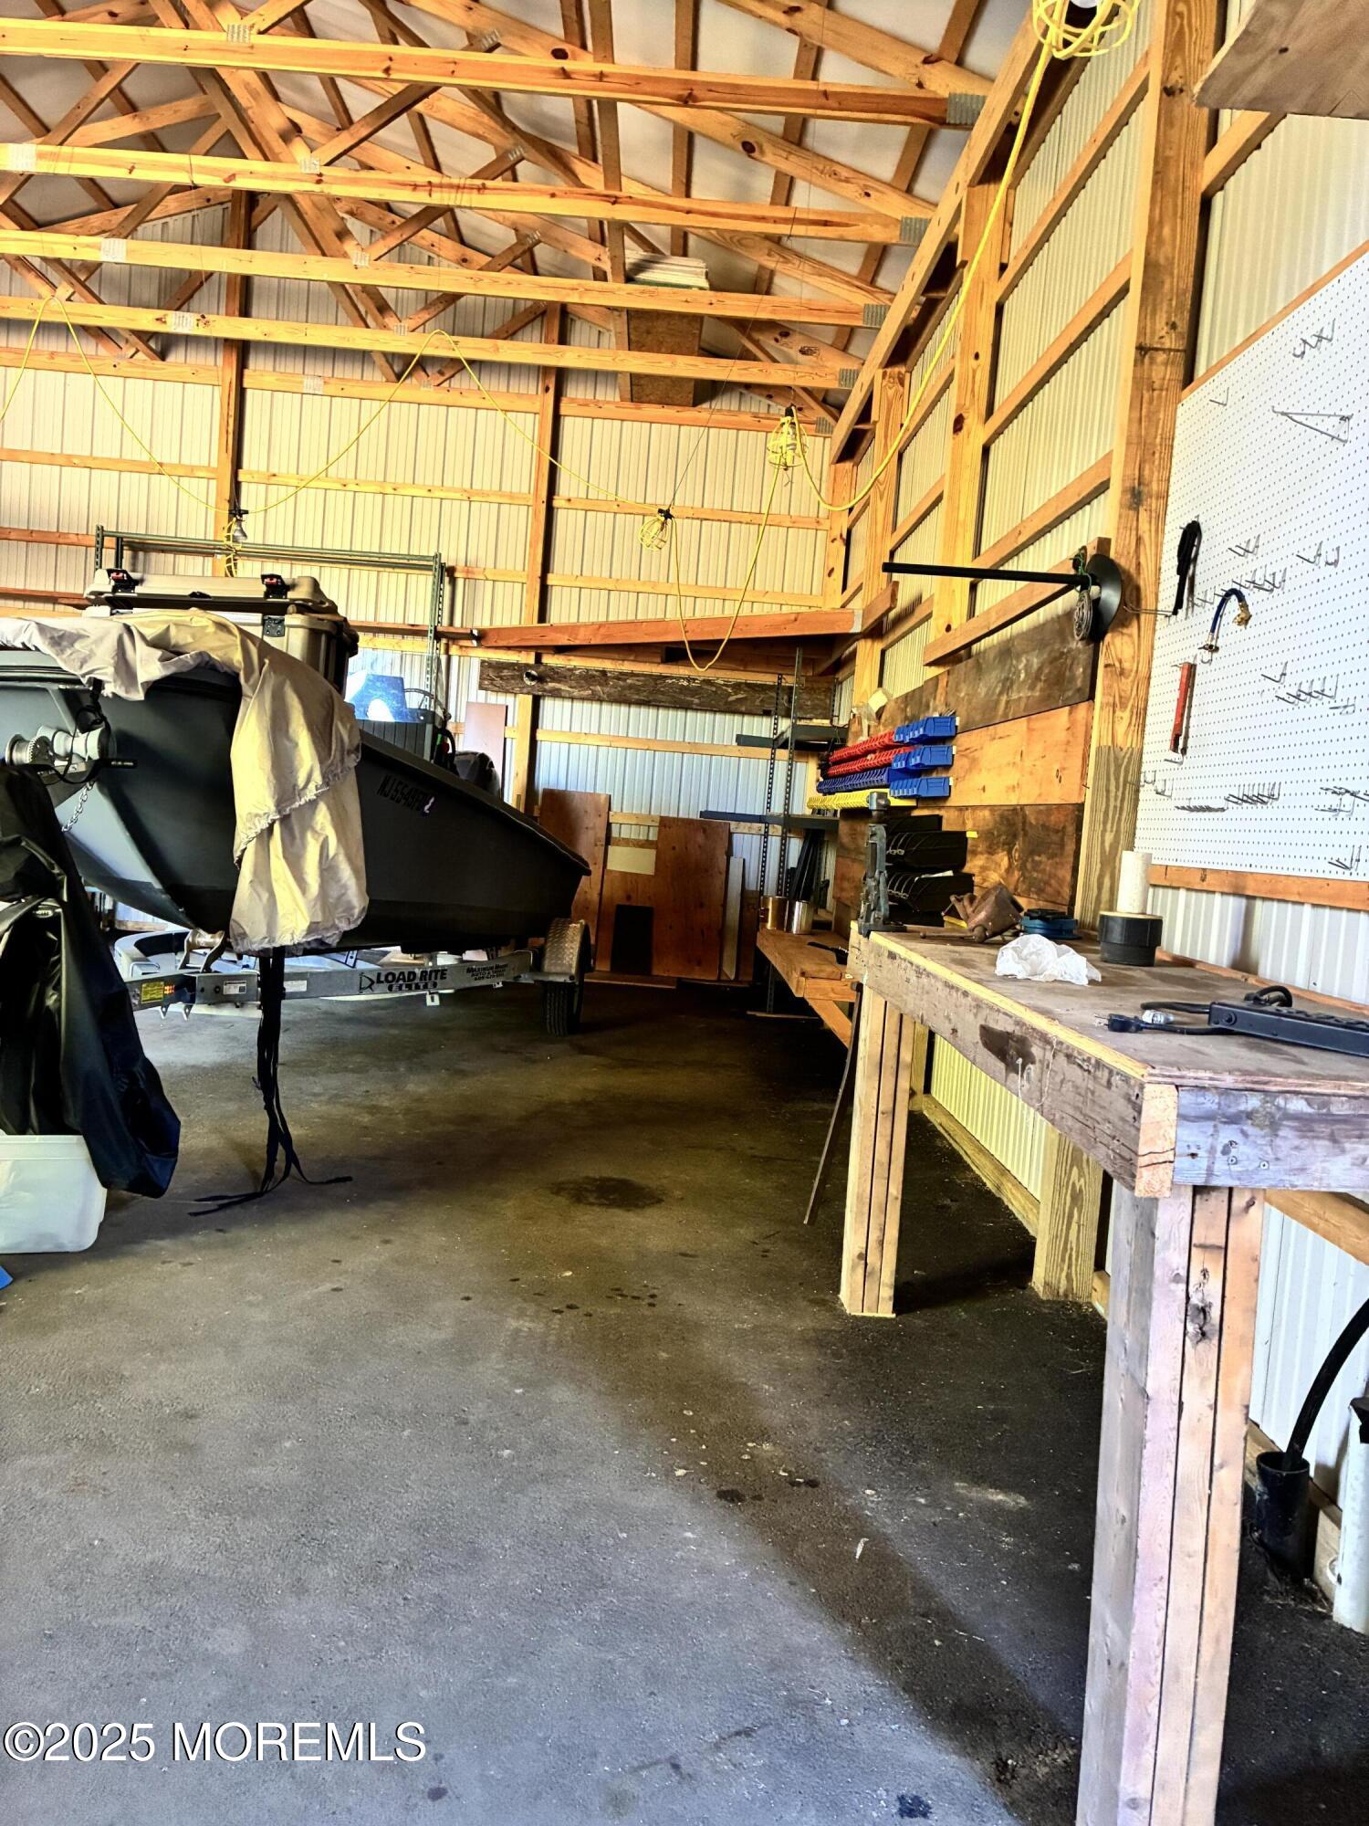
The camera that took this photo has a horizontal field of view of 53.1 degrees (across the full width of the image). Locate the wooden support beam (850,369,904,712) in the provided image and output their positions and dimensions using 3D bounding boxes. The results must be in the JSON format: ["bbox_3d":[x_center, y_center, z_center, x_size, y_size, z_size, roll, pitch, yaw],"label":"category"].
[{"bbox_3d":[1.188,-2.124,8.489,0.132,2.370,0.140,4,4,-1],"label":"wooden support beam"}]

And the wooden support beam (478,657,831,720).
[{"bbox_3d":[-0.218,-1.764,10.830,2.781,0.239,0.050,4,4,-1],"label":"wooden support beam"}]

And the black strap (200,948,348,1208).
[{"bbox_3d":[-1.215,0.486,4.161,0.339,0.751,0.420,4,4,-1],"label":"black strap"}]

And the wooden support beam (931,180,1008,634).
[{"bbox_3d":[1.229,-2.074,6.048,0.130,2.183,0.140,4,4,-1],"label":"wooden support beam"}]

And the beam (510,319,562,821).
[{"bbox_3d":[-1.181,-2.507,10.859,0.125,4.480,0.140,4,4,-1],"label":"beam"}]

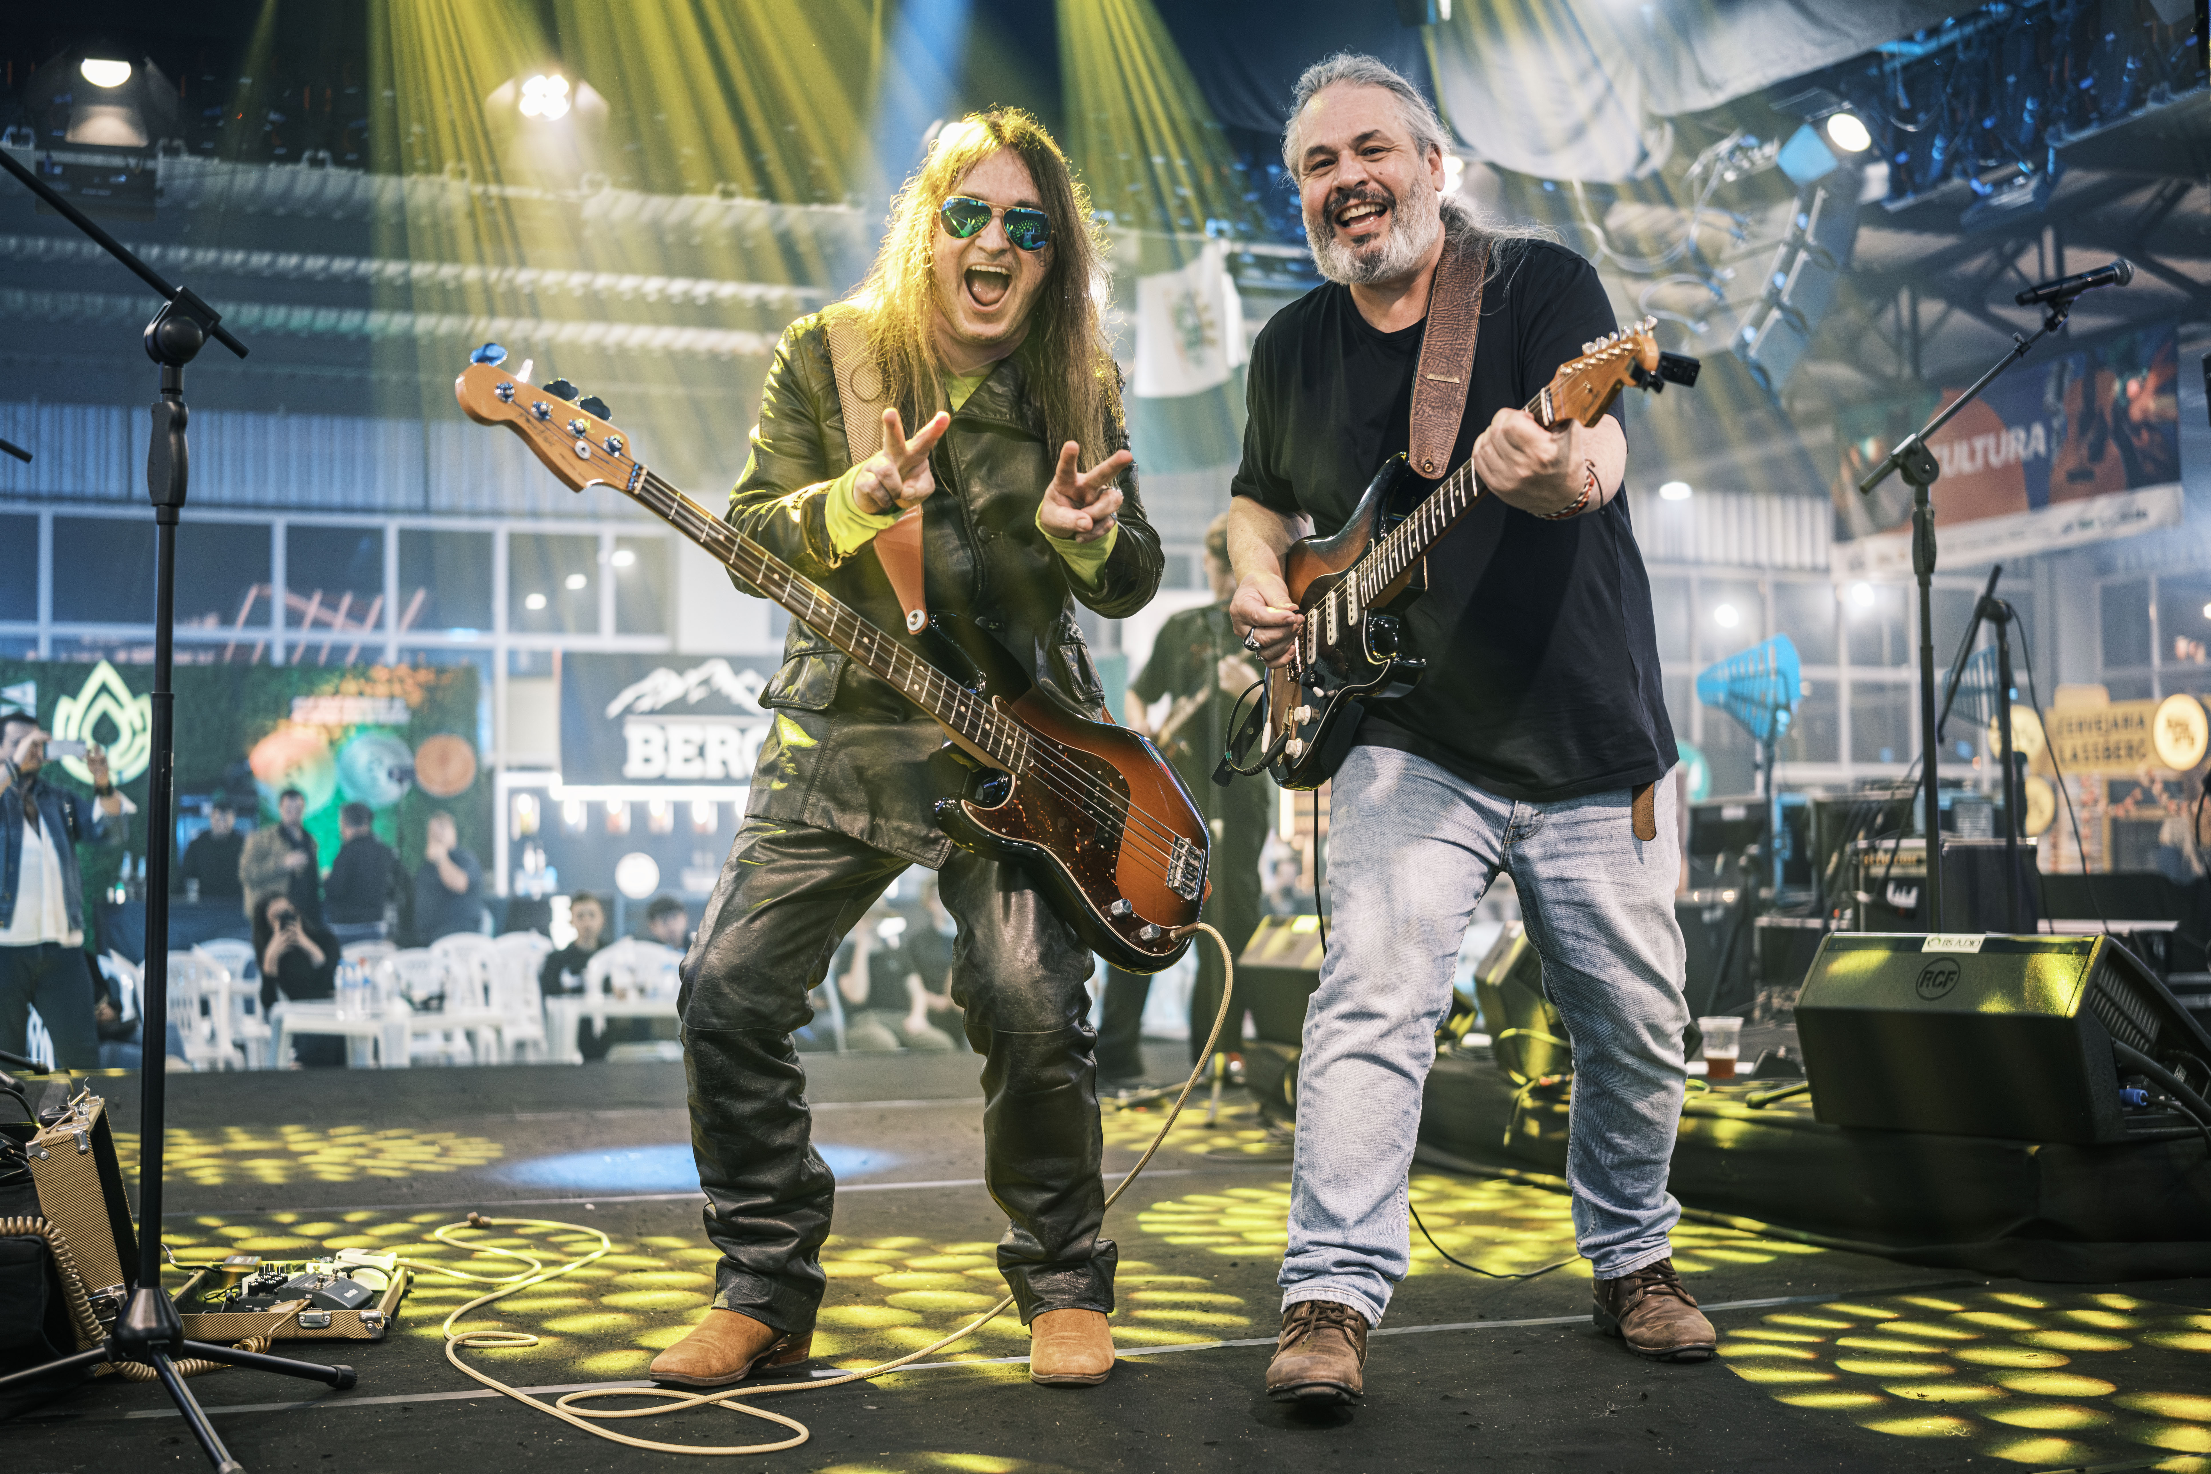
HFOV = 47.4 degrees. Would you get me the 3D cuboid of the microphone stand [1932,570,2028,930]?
[{"bbox_3d":[2.170,0.184,6.100,0.600,1.187,0.600,-1,-4,11],"label":"microphone stand"}]

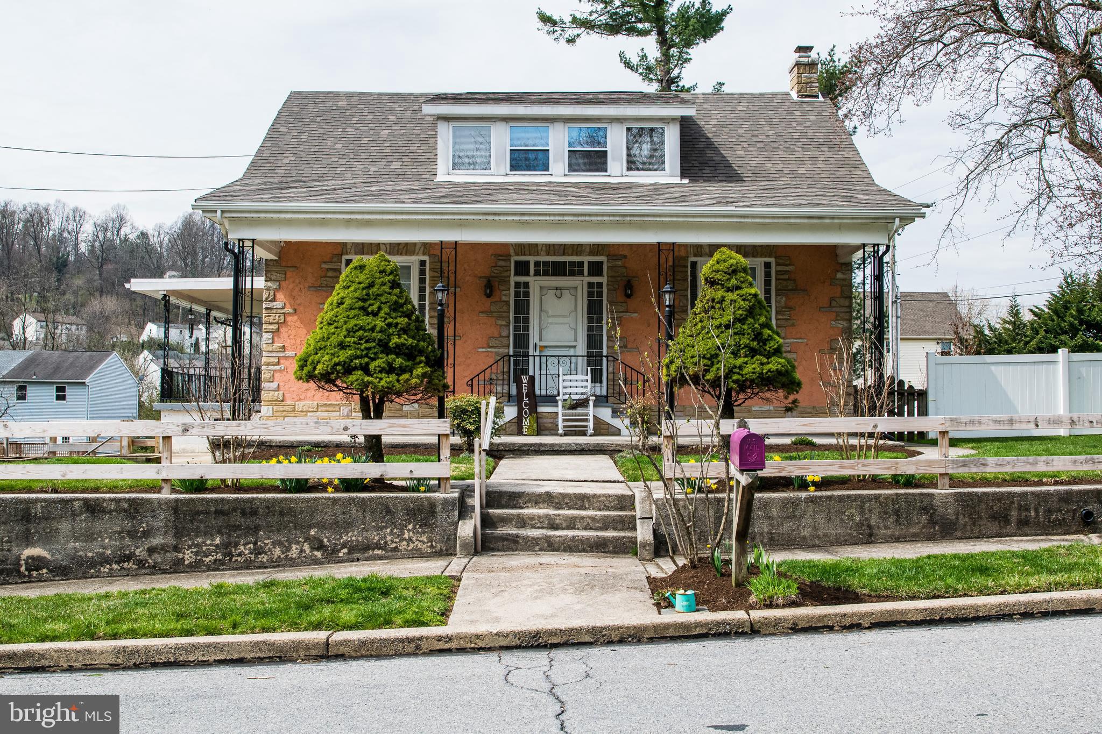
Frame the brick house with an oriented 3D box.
[{"bbox_3d":[0.047,-2.701,22.564,11.483,8.077,10.600,0,-2,-1],"label":"brick house"}]

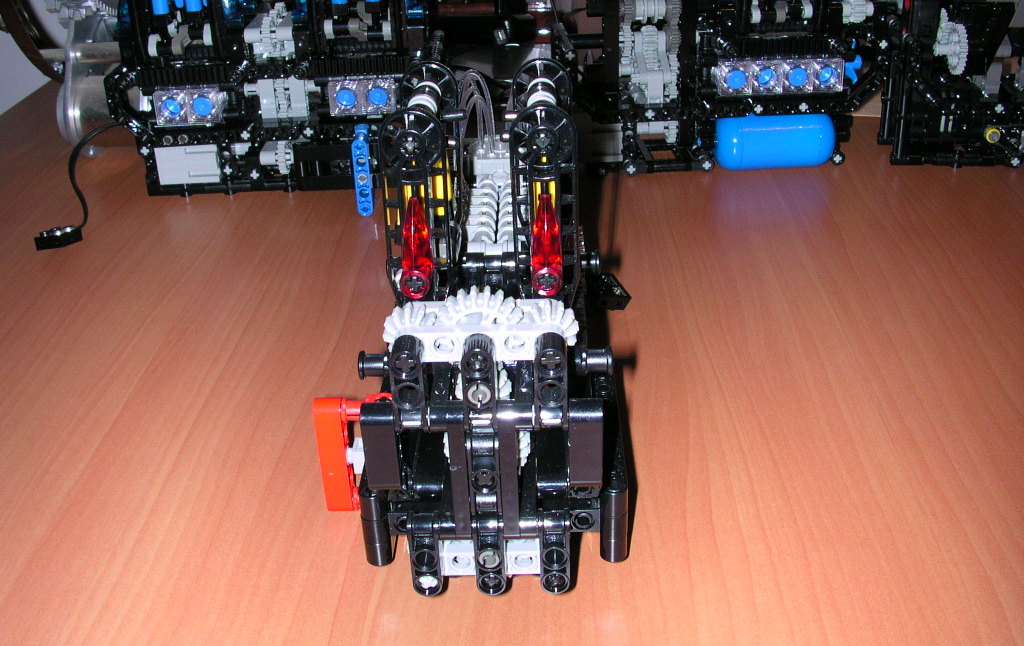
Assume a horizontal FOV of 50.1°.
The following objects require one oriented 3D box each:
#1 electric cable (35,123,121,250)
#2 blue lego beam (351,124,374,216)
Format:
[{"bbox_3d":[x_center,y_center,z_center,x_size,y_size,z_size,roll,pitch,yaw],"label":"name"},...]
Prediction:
[{"bbox_3d":[-0.219,-0.073,0.549,0.033,0.041,0.095,-2,25,0],"label":"electric cable"},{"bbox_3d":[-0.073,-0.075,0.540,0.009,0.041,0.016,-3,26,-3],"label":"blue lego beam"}]

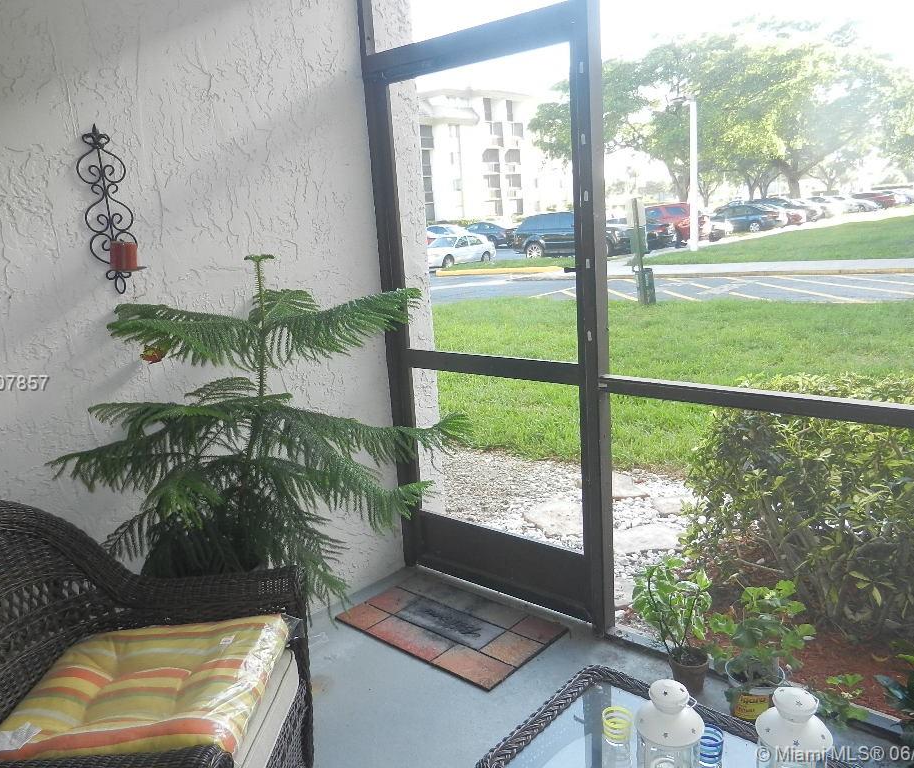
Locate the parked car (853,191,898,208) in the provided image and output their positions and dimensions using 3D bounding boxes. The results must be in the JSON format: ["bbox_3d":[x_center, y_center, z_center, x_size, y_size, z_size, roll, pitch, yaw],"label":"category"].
[{"bbox_3d":[38.209,-17.196,69.000,4.600,1.480,1.820,7,16,41],"label":"parked car"}]

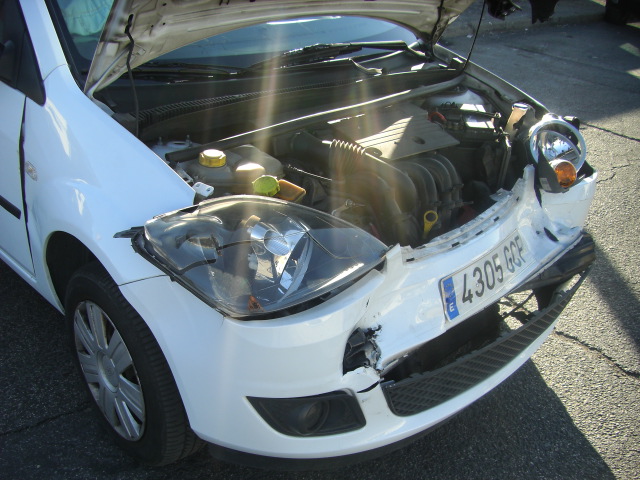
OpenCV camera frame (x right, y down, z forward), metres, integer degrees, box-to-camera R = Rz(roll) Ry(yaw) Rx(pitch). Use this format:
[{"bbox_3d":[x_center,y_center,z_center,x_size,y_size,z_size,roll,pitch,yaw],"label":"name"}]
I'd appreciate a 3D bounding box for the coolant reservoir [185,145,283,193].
[{"bbox_3d":[-0.205,-0.151,1.767,0.220,0.170,0.160,-21,34,-39],"label":"coolant reservoir"}]

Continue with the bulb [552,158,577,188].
[{"bbox_3d":[0.769,-0.210,2.220,0.078,0.082,0.070,-1,19,-4],"label":"bulb"}]

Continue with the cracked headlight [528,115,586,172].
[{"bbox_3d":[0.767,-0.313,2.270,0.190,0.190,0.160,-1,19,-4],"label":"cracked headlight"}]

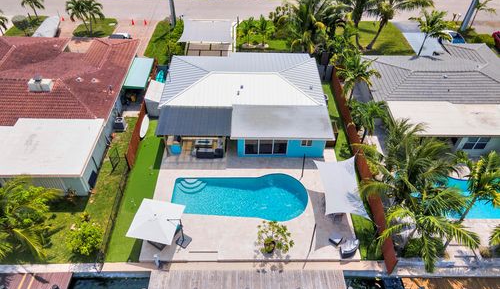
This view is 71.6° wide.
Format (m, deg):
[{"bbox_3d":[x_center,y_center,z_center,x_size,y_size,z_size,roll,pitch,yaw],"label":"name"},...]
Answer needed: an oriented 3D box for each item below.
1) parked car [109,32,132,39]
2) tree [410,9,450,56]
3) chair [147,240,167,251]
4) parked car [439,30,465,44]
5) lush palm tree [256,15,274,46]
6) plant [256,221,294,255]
[{"bbox_3d":[-16.800,-12.831,43.332,4.500,1.550,1.850,0,44,0],"label":"parked car"},{"bbox_3d":[18.781,-10.907,37.494,3.900,6.900,3.900,0,44,0],"label":"tree"},{"bbox_3d":[-5.980,6.273,24.218,1.250,0.650,2.000,25,51,23],"label":"chair"},{"bbox_3d":[24.600,-12.580,42.127,1.880,1.550,4.600,-10,46,-10],"label":"parked car"},{"bbox_3d":[1.850,-13.409,41.569,2.000,3.500,2.000,0,46,0],"label":"lush palm tree"},{"bbox_3d":[1.650,6.199,22.930,2.350,2.600,2.250,0,46,0],"label":"plant"}]

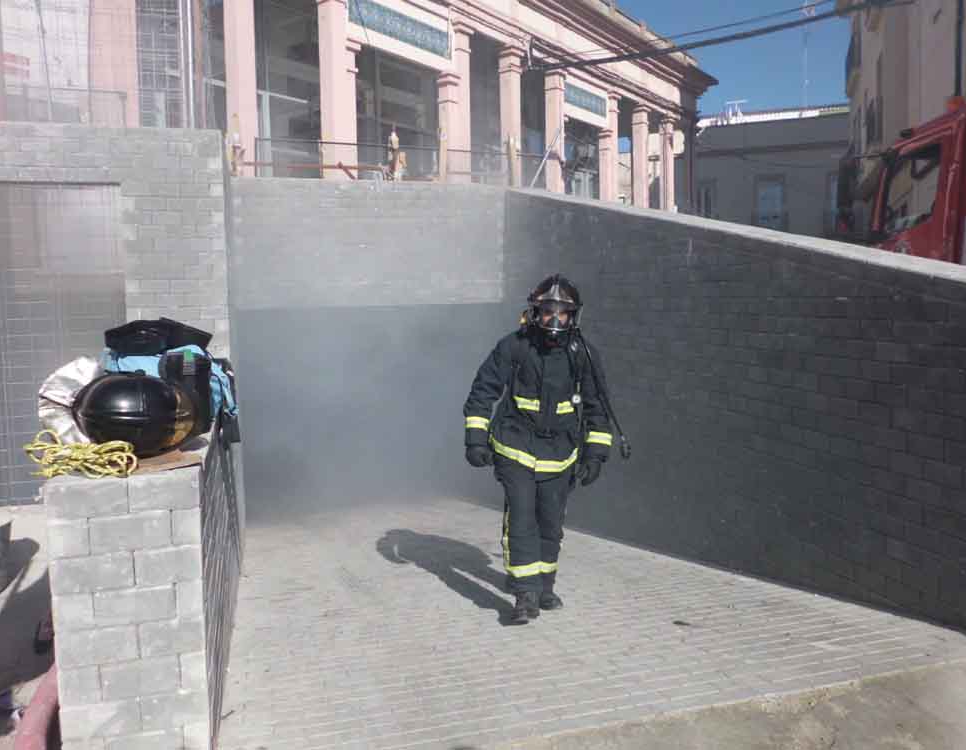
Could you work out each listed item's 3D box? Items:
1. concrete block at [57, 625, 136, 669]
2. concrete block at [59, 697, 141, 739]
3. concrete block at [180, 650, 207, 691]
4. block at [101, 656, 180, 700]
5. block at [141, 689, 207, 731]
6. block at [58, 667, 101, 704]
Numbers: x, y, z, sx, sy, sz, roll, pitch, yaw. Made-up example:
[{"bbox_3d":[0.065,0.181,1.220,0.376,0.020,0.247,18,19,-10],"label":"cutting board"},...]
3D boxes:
[{"bbox_3d":[-1.043,0.721,2.063,0.197,0.103,0.100,-2,6,-14],"label":"concrete block"},{"bbox_3d":[-1.019,0.909,2.032,0.194,0.096,0.100,-2,4,-14],"label":"concrete block"},{"bbox_3d":[-0.818,0.815,2.148,0.070,0.102,0.140,-2,6,-14],"label":"concrete block"},{"bbox_3d":[-0.946,0.822,2.096,0.200,0.102,0.100,-2,6,-14],"label":"block"},{"bbox_3d":[-0.841,0.901,2.074,0.168,0.096,0.100,-2,4,-14],"label":"block"},{"bbox_3d":[-1.076,0.810,2.038,0.094,0.096,0.150,-2,4,-14],"label":"block"}]

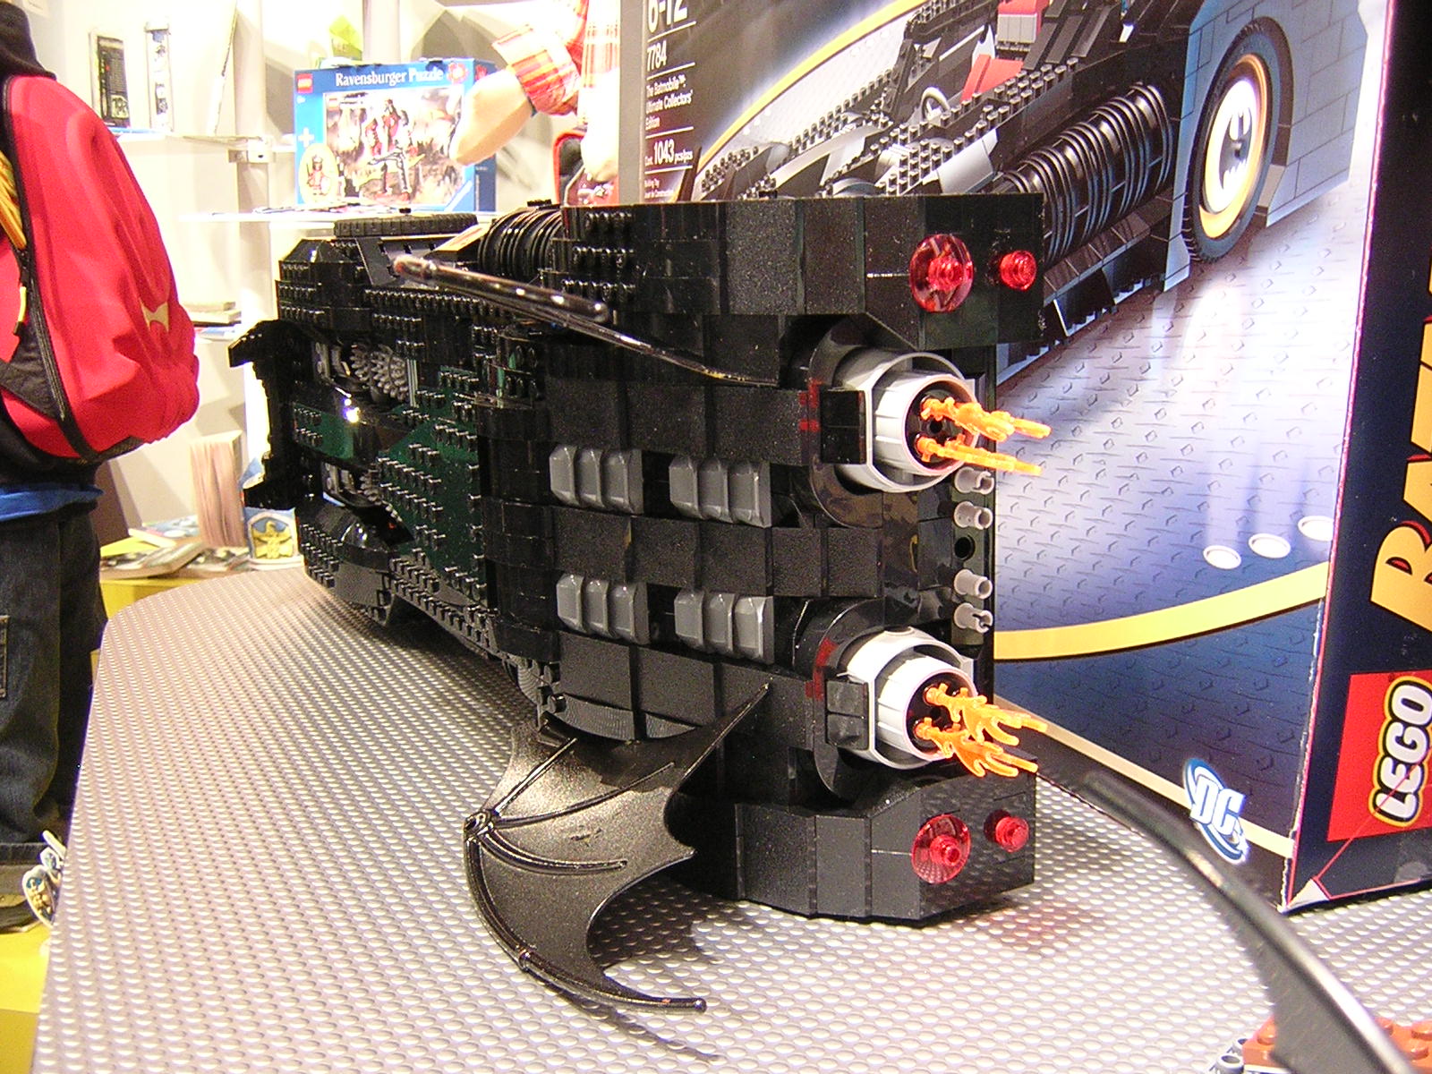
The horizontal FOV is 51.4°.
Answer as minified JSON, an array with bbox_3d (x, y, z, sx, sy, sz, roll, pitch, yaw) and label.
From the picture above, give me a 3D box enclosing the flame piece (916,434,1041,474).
[{"bbox_3d":[0.053,-0.017,0.302,0.009,0.005,0.036,-8,13,-30],"label":"flame piece"}]

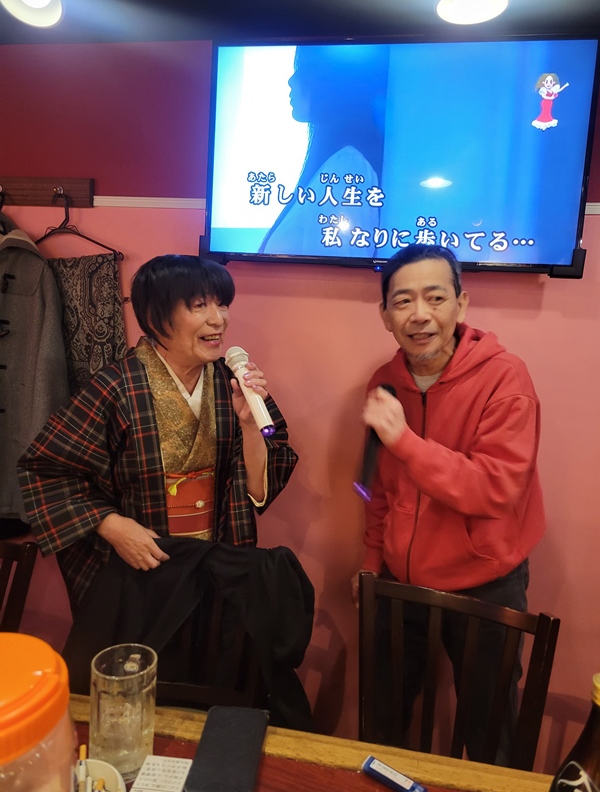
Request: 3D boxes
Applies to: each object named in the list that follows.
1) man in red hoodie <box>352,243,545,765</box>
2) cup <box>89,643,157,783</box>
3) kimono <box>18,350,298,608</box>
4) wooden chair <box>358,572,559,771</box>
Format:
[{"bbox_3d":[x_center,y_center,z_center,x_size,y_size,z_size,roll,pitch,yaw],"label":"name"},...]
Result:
[{"bbox_3d":[0.335,0.510,1.365,0.450,1.650,0.330,8,9,32],"label":"man in red hoodie"},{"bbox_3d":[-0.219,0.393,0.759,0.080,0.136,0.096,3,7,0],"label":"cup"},{"bbox_3d":[-0.324,0.215,1.365,0.570,0.680,0.380,0,8,-25],"label":"kimono"},{"bbox_3d":[0.178,0.879,1.030,0.410,0.960,0.480,6,8,24],"label":"wooden chair"}]

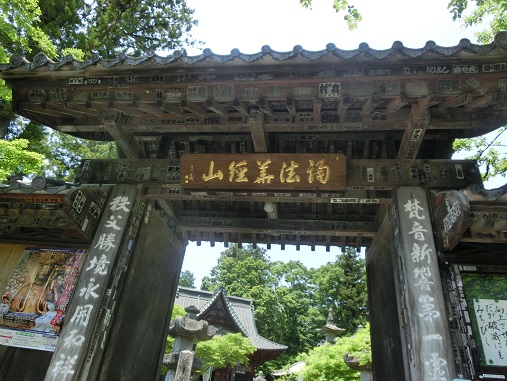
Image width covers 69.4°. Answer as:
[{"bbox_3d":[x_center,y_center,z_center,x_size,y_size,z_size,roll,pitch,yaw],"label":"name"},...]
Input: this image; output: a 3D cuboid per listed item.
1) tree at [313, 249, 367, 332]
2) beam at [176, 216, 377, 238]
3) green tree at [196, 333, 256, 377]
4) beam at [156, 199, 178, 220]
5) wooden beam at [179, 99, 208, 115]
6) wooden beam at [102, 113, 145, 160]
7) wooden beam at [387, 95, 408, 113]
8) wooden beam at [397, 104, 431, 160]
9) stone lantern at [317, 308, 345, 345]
[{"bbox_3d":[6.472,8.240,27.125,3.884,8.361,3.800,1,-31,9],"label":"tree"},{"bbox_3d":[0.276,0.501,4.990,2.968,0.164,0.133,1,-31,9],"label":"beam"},{"bbox_3d":[-0.623,3.844,8.386,1.374,1.082,1.300,1,-31,9],"label":"green tree"},{"bbox_3d":[-1.007,0.188,4.434,0.101,0.151,0.954,1,-31,9],"label":"beam"},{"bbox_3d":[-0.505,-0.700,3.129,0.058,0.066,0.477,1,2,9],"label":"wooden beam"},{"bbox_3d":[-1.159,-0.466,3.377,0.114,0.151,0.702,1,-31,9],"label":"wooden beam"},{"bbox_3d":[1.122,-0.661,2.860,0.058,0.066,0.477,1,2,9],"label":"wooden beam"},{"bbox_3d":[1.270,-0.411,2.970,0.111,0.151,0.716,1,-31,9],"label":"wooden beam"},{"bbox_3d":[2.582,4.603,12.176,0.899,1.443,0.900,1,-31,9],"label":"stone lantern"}]

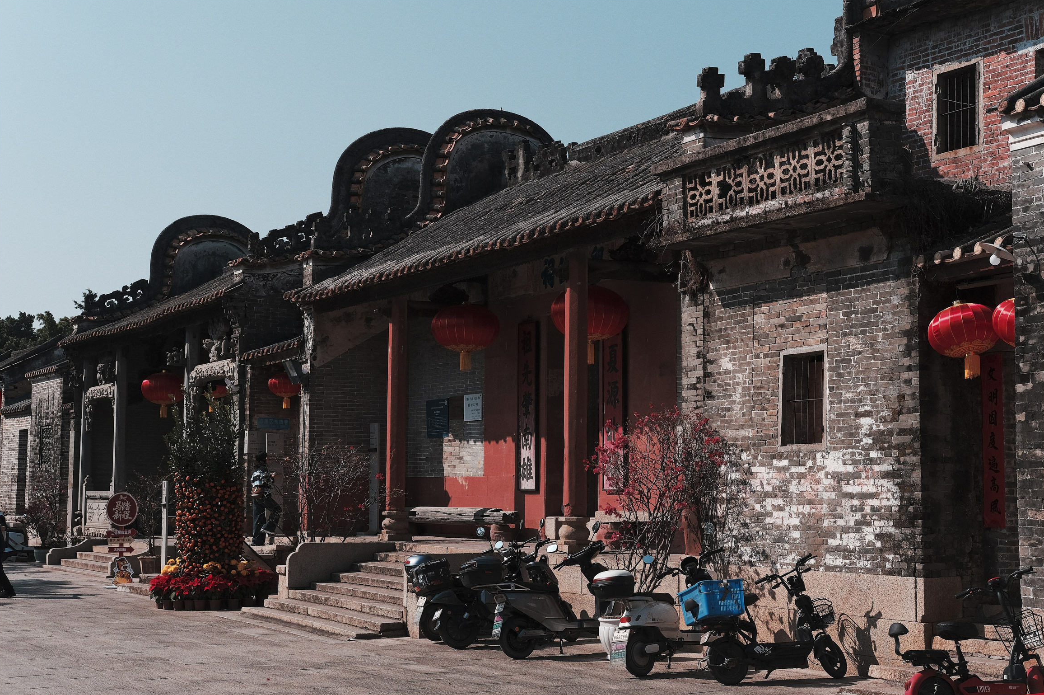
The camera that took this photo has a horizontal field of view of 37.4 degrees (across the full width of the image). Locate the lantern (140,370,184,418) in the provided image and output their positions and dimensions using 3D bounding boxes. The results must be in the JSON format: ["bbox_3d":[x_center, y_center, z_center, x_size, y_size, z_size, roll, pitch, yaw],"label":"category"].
[{"bbox_3d":[-7.951,1.037,34.229,0.990,1.060,0.990,3,-6,-31],"label":"lantern"}]

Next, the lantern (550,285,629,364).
[{"bbox_3d":[0.851,-0.291,19.383,0.980,0.970,0.980,0,-5,0],"label":"lantern"}]

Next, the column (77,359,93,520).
[{"bbox_3d":[-10.244,2.252,36.228,0.270,4.020,0.270,3,-6,-31],"label":"column"}]

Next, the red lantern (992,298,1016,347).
[{"bbox_3d":[4.197,-0.091,12.799,0.600,0.680,0.600,0,-6,-30],"label":"red lantern"}]

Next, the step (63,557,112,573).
[{"bbox_3d":[-8.892,4.551,32.105,0.360,0.160,3.700,3,-6,-31],"label":"step"}]

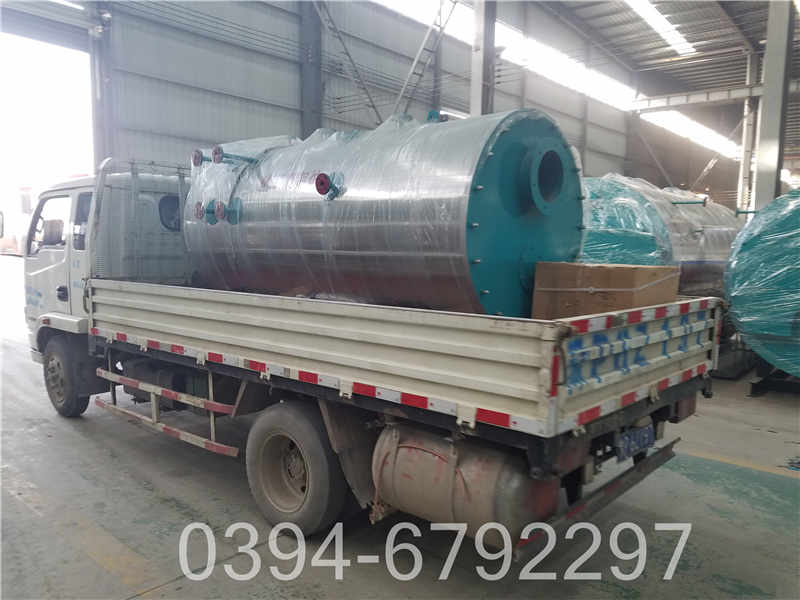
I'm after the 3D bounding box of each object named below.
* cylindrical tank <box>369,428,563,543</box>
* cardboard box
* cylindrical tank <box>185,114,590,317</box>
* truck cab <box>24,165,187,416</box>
[{"bbox_3d":[0.302,0.883,2.835,0.960,0.400,0.400,4,5,42],"label":"cylindrical tank"},{"bbox_3d":[1.087,0.100,3.148,0.490,0.541,0.612,4,5,42],"label":"cardboard box"},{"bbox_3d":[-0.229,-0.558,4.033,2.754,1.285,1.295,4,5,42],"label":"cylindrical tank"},{"bbox_3d":[-2.633,-0.075,6.271,1.887,2.213,1.816,4,5,42],"label":"truck cab"}]

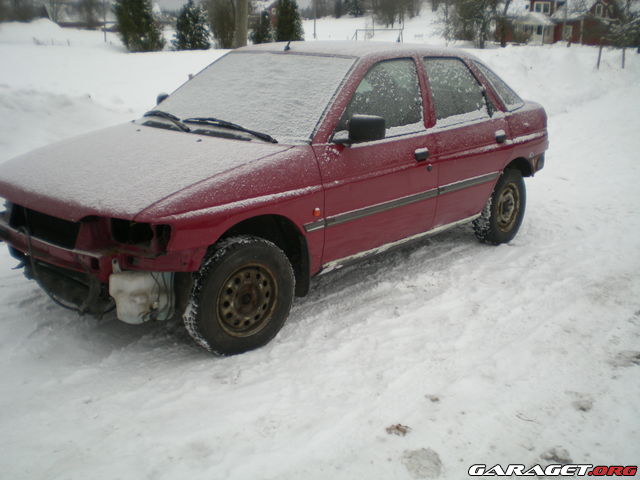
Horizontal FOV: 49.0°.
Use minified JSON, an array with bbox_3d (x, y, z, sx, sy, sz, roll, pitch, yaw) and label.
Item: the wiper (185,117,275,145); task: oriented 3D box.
[{"bbox_3d":[-0.487,-0.598,3.764,0.760,0.080,0.090,14,21,40],"label":"wiper"}]

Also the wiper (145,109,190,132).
[{"bbox_3d":[-0.897,-0.698,4.101,0.085,0.075,0.550,-12,20,-37],"label":"wiper"}]

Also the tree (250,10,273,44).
[{"bbox_3d":[-4.829,-17.212,58.000,1.900,3.600,1.900,-1,16,-5],"label":"tree"}]

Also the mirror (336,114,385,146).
[{"bbox_3d":[0.201,-0.546,3.511,0.220,0.135,0.160,14,21,40],"label":"mirror"}]

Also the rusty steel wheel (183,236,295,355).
[{"bbox_3d":[-0.370,0.262,3.263,0.580,0.580,0.185,-13,21,-40],"label":"rusty steel wheel"}]

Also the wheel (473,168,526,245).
[{"bbox_3d":[1.308,-0.244,5.080,0.180,0.580,0.580,14,21,40],"label":"wheel"}]

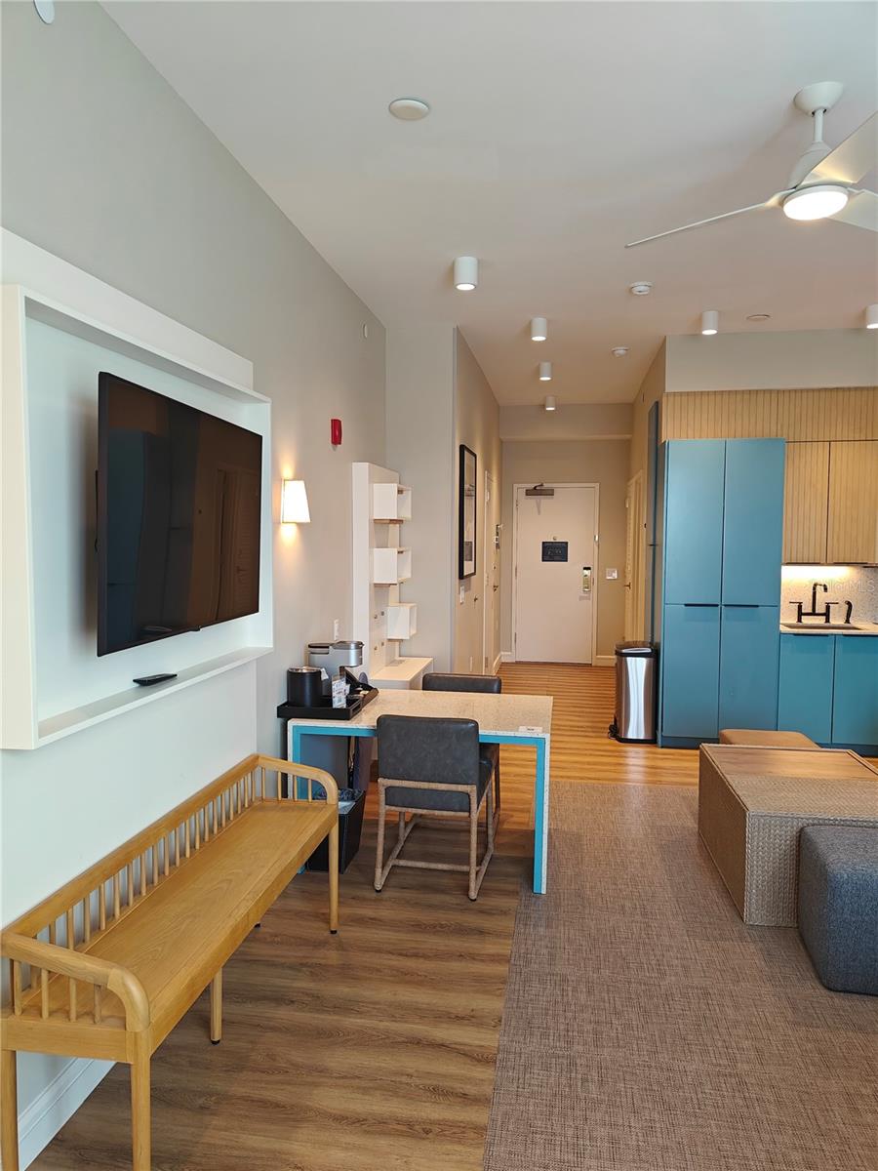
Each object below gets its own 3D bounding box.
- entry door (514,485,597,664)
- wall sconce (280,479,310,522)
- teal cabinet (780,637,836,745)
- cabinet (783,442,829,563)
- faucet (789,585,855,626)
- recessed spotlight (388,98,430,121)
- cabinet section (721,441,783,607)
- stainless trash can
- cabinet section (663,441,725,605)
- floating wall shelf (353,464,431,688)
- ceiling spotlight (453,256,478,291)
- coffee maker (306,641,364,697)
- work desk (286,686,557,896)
[{"bbox_3d":[1.430,-0.130,9.982,1.004,2.203,0.060,1,4,9],"label":"entry door"},{"bbox_3d":[-0.675,-0.406,3.957,0.110,0.212,0.180,1,4,9],"label":"wall sconce"},{"bbox_3d":[2.728,0.758,6.216,0.382,0.820,0.600,1,4,9],"label":"teal cabinet"},{"bbox_3d":[2.759,-0.633,6.268,0.381,0.915,0.340,1,4,9],"label":"cabinet"},{"bbox_3d":[2.973,0.151,6.285,0.470,0.323,0.210,1,4,9],"label":"faucet"},{"bbox_3d":[-0.107,-1.698,2.905,0.143,0.020,0.143,0,4,0],"label":"recessed spotlight"},{"bbox_3d":[2.285,-0.468,6.087,0.398,1.190,0.590,1,4,9],"label":"cabinet section"},{"bbox_3d":[1.543,0.848,6.425,0.360,0.720,0.340,1,4,9],"label":"stainless trash can"},{"bbox_3d":[1.891,-0.474,6.149,0.398,1.190,0.590,1,4,9],"label":"cabinet section"},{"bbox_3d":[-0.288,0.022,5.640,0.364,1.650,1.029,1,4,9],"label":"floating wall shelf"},{"bbox_3d":[0.153,-1.740,4.540,0.130,0.148,0.130,1,4,9],"label":"ceiling spotlight"},{"bbox_3d":[-0.554,0.440,4.368,0.288,0.291,0.125,1,4,9],"label":"coffee maker"},{"bbox_3d":[-0.042,0.987,4.139,1.215,0.726,0.842,1,4,9],"label":"work desk"}]

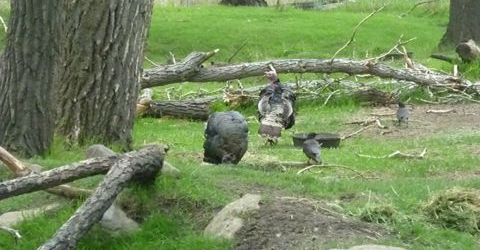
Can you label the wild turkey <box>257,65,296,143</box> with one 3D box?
[{"bbox_3d":[0.406,-0.222,27.800,0.430,0.840,0.620,0,4,6],"label":"wild turkey"}]

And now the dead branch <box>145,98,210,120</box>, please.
[{"bbox_3d":[-0.718,-0.172,30.500,0.820,0.230,0.250,1,4,10],"label":"dead branch"}]

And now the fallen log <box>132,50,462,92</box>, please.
[{"bbox_3d":[0.846,-0.678,33.200,4.450,0.500,0.480,-1,4,-14],"label":"fallen log"}]

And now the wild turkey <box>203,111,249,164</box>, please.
[{"bbox_3d":[-0.147,0.132,26.100,0.460,0.550,0.700,-1,4,-8],"label":"wild turkey"}]

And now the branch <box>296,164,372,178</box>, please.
[{"bbox_3d":[0.923,0.444,25.100,0.740,0.100,0.320,0,4,0],"label":"branch"}]

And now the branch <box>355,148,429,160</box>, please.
[{"bbox_3d":[1.562,0.294,26.500,0.720,0.110,0.240,0,4,0],"label":"branch"}]

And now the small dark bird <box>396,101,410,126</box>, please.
[{"bbox_3d":[1.906,-0.128,29.900,0.160,0.280,0.310,-1,4,-14],"label":"small dark bird"}]

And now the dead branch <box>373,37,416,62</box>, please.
[{"bbox_3d":[2.020,-0.981,33.600,0.580,0.320,0.250,0,4,0],"label":"dead branch"}]

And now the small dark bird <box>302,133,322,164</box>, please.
[{"bbox_3d":[0.731,0.241,25.800,0.180,0.300,0.320,-1,4,-16],"label":"small dark bird"}]

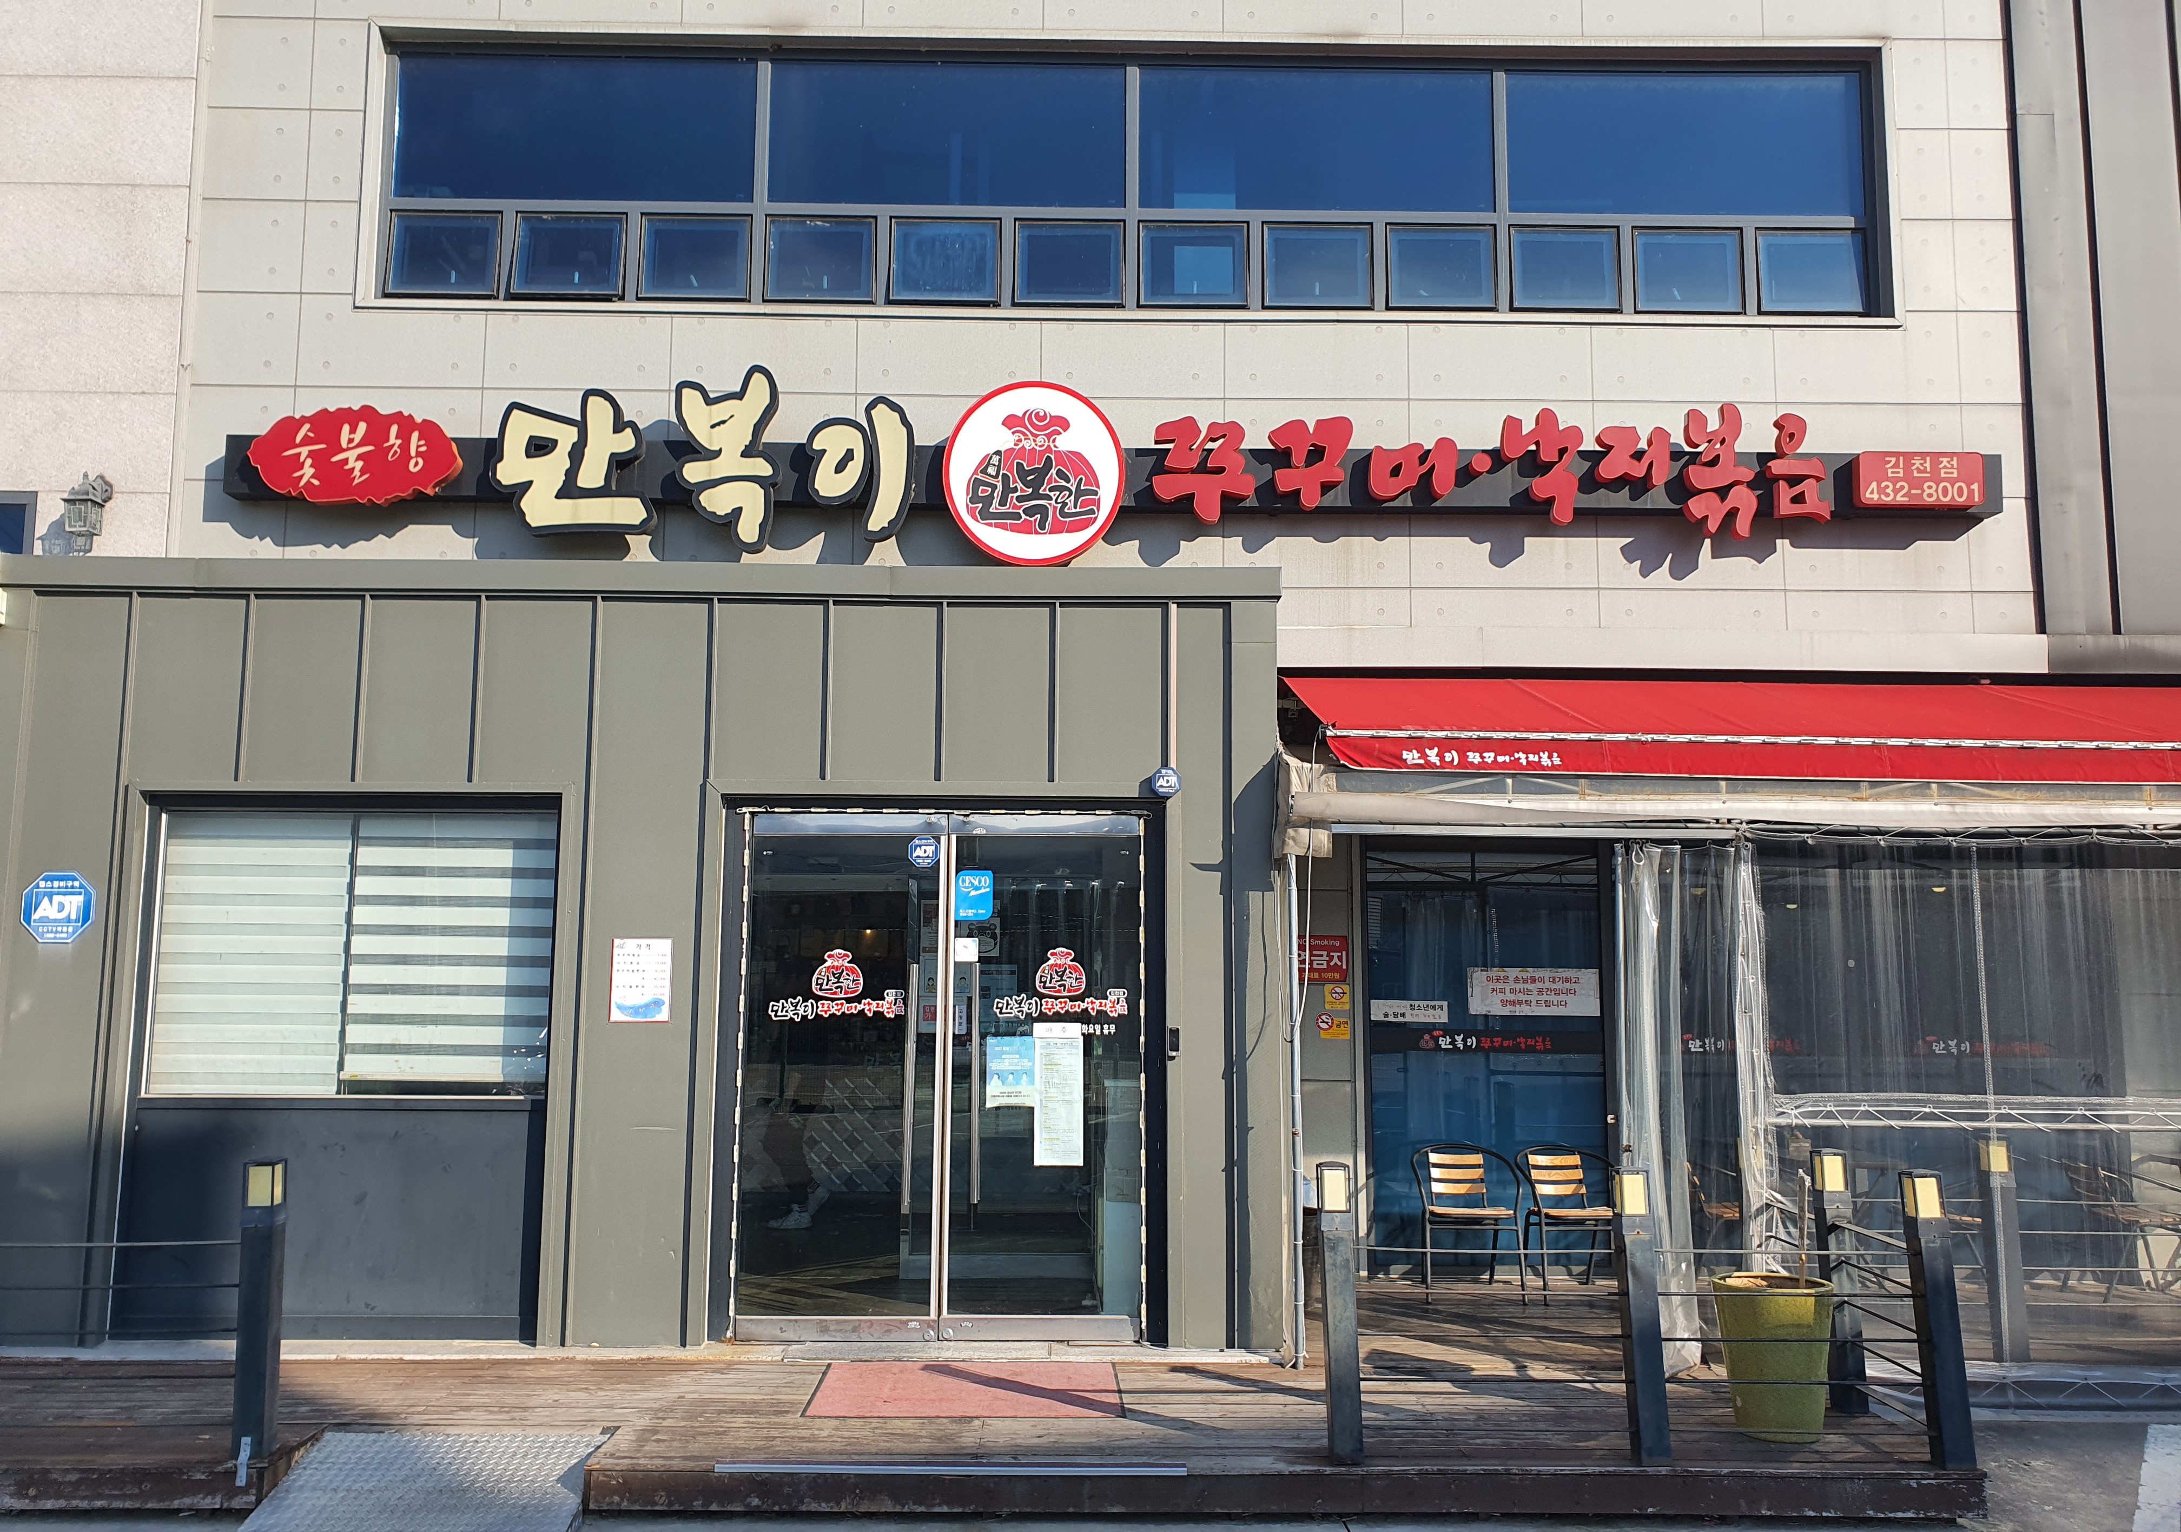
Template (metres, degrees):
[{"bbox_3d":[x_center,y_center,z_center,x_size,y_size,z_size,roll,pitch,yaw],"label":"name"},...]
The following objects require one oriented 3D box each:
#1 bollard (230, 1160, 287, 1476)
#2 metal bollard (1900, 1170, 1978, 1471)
[{"bbox_3d":[-2.834,1.853,5.599,0.105,0.984,0.105,-1,-6,-1],"label":"bollard"},{"bbox_3d":[2.945,1.908,5.683,0.105,0.988,0.105,-3,-6,-1],"label":"metal bollard"}]

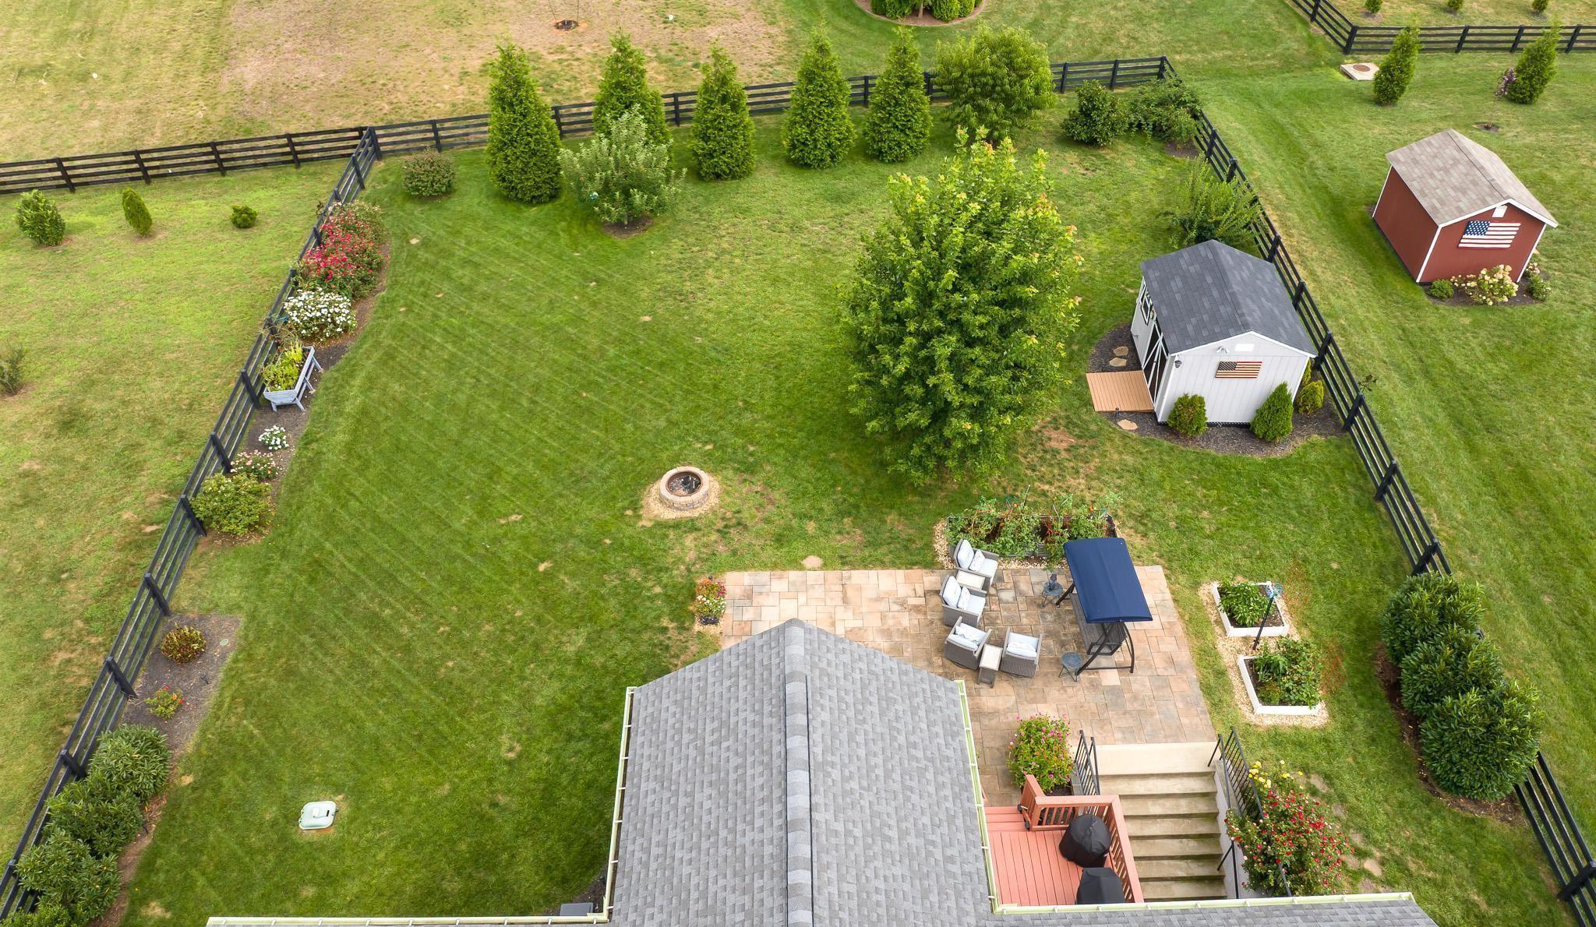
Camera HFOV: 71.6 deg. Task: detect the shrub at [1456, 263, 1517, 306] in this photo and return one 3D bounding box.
[{"bbox_3d":[20.524,-5.410,32.854,1.662,1.150,1.163,-1,44,0],"label":"shrub"}]

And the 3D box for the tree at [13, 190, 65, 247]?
[{"bbox_3d":[-24.297,-7.907,35.295,1.350,1.750,1.350,0,43,0],"label":"tree"}]

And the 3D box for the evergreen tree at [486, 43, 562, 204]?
[{"bbox_3d":[-9.143,-11.130,36.091,2.312,5.211,2.312,-1,43,0],"label":"evergreen tree"}]

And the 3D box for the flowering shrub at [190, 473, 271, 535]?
[{"bbox_3d":[-12.930,0.867,25.234,1.707,1.059,1.707,-1,43,0],"label":"flowering shrub"}]

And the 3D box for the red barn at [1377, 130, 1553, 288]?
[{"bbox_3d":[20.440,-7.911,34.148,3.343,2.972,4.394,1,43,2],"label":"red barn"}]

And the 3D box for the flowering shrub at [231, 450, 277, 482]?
[{"bbox_3d":[-13.023,0.058,26.499,1.063,0.544,1.063,-1,43,0],"label":"flowering shrub"}]

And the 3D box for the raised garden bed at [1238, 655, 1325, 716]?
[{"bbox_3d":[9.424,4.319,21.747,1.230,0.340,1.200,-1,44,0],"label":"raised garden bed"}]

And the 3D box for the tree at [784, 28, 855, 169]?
[{"bbox_3d":[0.735,-12.727,38.246,2.538,4.592,2.538,-1,44,0],"label":"tree"}]

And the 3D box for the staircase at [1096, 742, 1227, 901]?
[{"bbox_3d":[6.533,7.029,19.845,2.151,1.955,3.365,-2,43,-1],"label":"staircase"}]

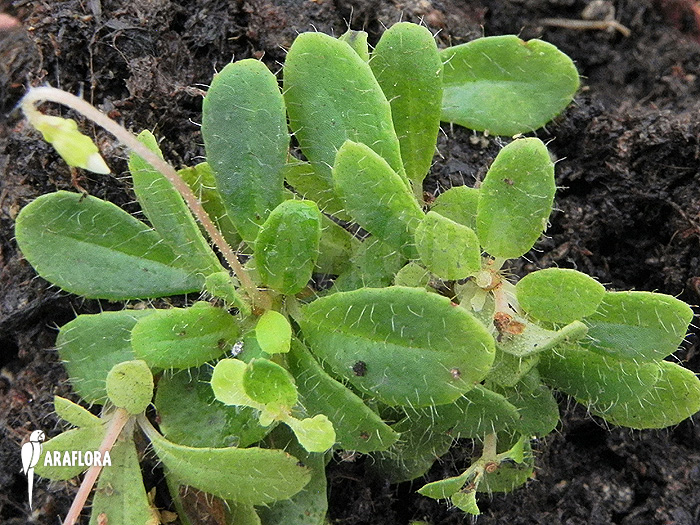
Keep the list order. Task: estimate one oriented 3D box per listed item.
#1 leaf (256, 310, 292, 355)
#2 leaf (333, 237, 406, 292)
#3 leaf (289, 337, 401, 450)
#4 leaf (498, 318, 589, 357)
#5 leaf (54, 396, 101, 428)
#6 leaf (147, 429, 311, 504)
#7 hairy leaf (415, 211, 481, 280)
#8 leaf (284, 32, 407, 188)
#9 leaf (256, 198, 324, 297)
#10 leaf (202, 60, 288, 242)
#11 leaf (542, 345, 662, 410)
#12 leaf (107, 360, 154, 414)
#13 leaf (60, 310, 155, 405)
[{"bbox_3d":[-0.017,0.016,0.267,0.008,0.003,0.013,-14,51,-5],"label":"leaf"},{"bbox_3d":[0.005,0.000,0.309,0.020,0.004,0.017,-2,62,-9],"label":"leaf"},{"bbox_3d":[-0.003,0.032,0.292,0.015,0.004,0.039,-39,67,-19],"label":"leaf"},{"bbox_3d":[0.048,0.017,0.295,0.024,0.005,0.011,-6,65,15],"label":"leaf"},{"bbox_3d":[-0.061,0.034,0.263,0.013,0.003,0.005,34,49,-26],"label":"leaf"},{"bbox_3d":[-0.029,0.048,0.278,0.041,0.004,0.014,8,54,6],"label":"leaf"},{"bbox_3d":[0.023,-0.003,0.270,0.018,0.004,0.013,42,85,-9],"label":"hairy leaf"},{"bbox_3d":[0.001,-0.036,0.287,0.021,0.007,0.043,-28,94,4],"label":"leaf"},{"bbox_3d":[-0.016,-0.004,0.298,0.016,0.027,0.005,5,27,1],"label":"leaf"},{"bbox_3d":[-0.024,-0.027,0.284,0.019,0.006,0.046,-8,79,4],"label":"leaf"},{"bbox_3d":[0.058,0.024,0.273,0.029,0.005,0.015,12,65,6],"label":"leaf"},{"bbox_3d":[-0.052,0.029,0.276,0.011,0.003,0.013,0,95,0],"label":"leaf"},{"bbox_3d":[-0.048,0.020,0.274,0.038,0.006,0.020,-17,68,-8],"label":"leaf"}]

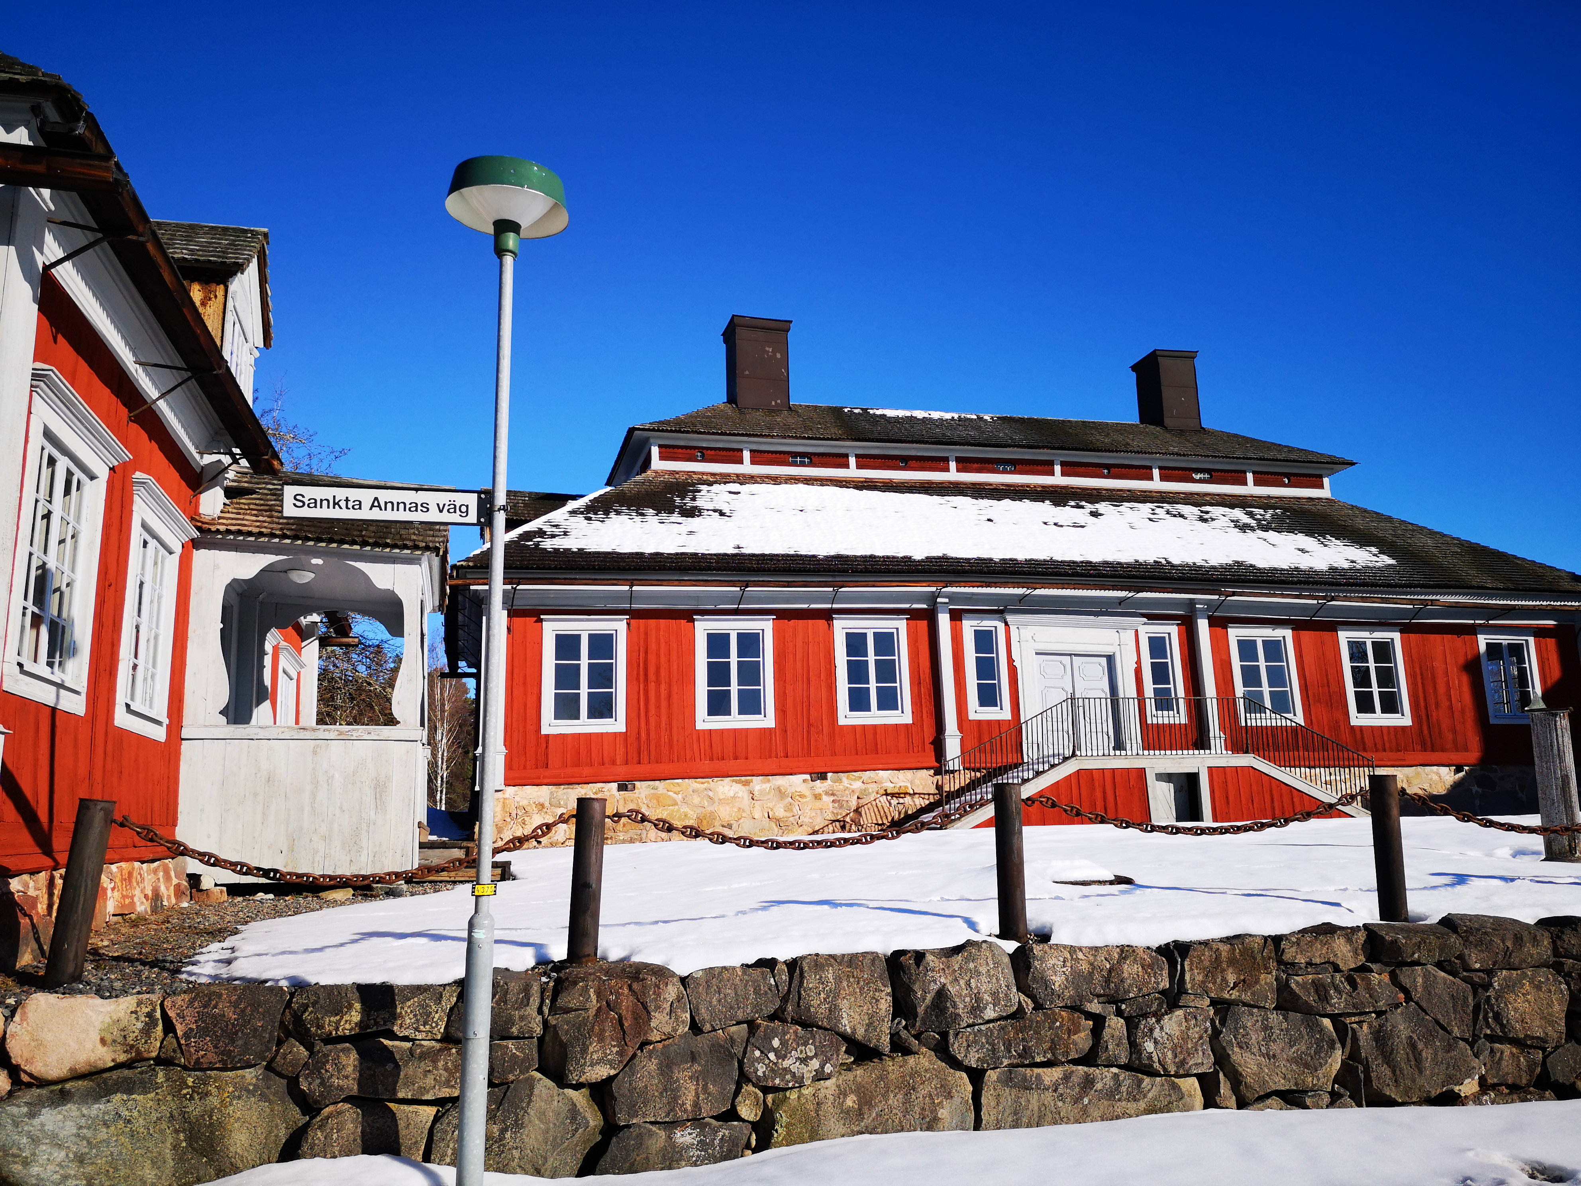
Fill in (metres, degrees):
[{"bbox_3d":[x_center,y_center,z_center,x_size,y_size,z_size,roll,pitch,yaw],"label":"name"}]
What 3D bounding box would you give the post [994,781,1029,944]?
[{"bbox_3d":[1.284,1.559,7.173,0.157,0.885,0.157,-2,-11,10],"label":"post"}]

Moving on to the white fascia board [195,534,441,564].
[{"bbox_3d":[-4.100,-0.364,10.680,1.950,0.115,0.060,3,-13,-23],"label":"white fascia board"}]

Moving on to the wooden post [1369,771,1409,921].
[{"bbox_3d":[3.670,1.560,7.560,0.157,0.875,0.157,-4,-12,25],"label":"wooden post"}]

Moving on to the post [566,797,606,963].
[{"bbox_3d":[-1.084,1.532,6.600,0.157,0.850,0.157,3,-12,-9],"label":"post"}]

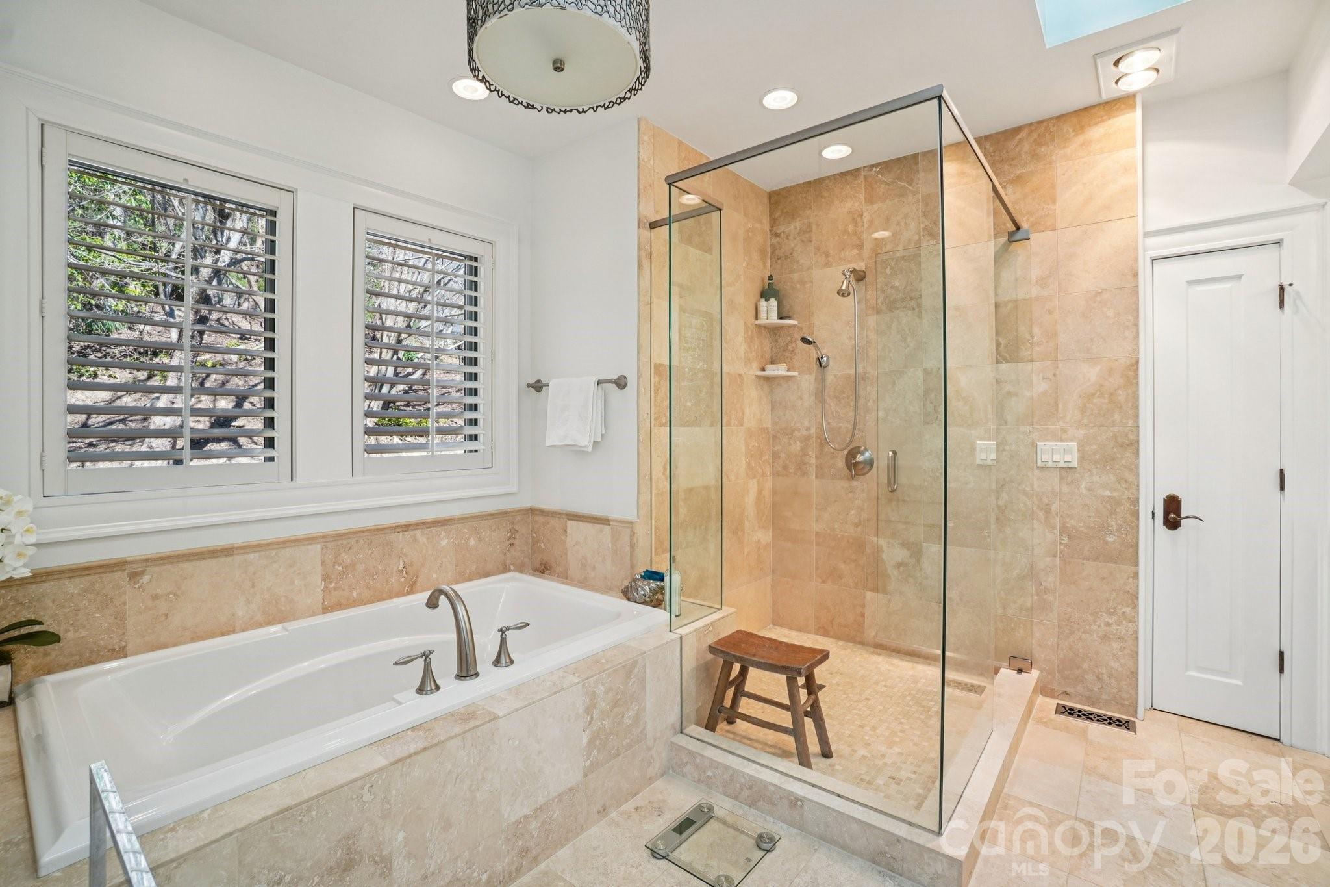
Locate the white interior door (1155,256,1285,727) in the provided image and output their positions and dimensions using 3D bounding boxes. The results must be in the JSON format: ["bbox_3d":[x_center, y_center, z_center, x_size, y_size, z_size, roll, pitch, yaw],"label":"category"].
[{"bbox_3d":[2.362,0.188,2.390,0.393,2.025,0.037,0,0,40],"label":"white interior door"}]

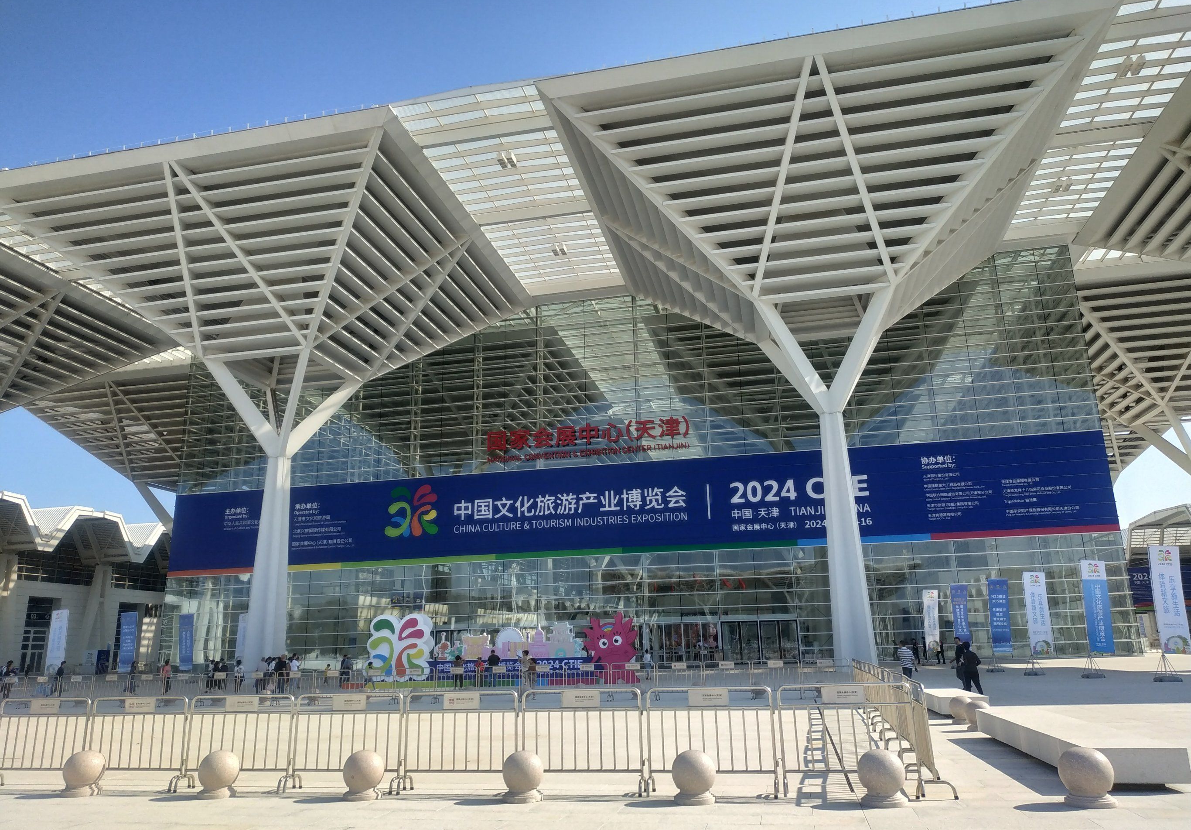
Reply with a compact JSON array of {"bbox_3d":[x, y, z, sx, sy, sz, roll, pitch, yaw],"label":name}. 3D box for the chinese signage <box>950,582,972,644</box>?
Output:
[{"bbox_3d":[22.433,12.415,50.504,1.050,3.930,0.100,-2,-16,4],"label":"chinese signage"}]

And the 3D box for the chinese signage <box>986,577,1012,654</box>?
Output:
[{"bbox_3d":[22.179,11.014,45.318,1.050,3.930,0.100,-2,-16,4],"label":"chinese signage"}]

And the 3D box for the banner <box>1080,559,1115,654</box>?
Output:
[{"bbox_3d":[21.926,8.392,36.113,1.050,3.950,0.100,-2,-16,4],"label":"banner"}]

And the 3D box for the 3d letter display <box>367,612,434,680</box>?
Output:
[{"bbox_3d":[-10.064,11.904,42.262,3.600,3.350,0.750,-5,-16,12],"label":"3d letter display"}]

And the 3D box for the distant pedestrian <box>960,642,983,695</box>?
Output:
[{"bbox_3d":[11.950,8.039,26.275,0.520,1.630,0.600,9,-19,-32],"label":"distant pedestrian"}]

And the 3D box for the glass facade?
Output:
[{"bbox_3d":[-0.769,5.506,76.983,87.300,34.400,1.000,-5,-16,12],"label":"glass facade"}]

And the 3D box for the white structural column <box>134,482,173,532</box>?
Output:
[{"bbox_3d":[-51.954,20.257,102.483,8.100,22.600,7.600,-5,-16,12],"label":"white structural column"}]

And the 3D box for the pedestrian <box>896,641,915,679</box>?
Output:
[{"bbox_3d":[10.733,8.697,28.604,0.520,1.700,0.450,10,-20,-35],"label":"pedestrian"}]

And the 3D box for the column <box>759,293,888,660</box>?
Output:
[{"bbox_3d":[15.411,4.417,52.316,8.100,22.600,7.600,-5,-16,12],"label":"column"}]

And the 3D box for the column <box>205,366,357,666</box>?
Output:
[{"bbox_3d":[-23.443,7.628,60.336,8.100,22.600,7.600,-5,-16,12],"label":"column"}]

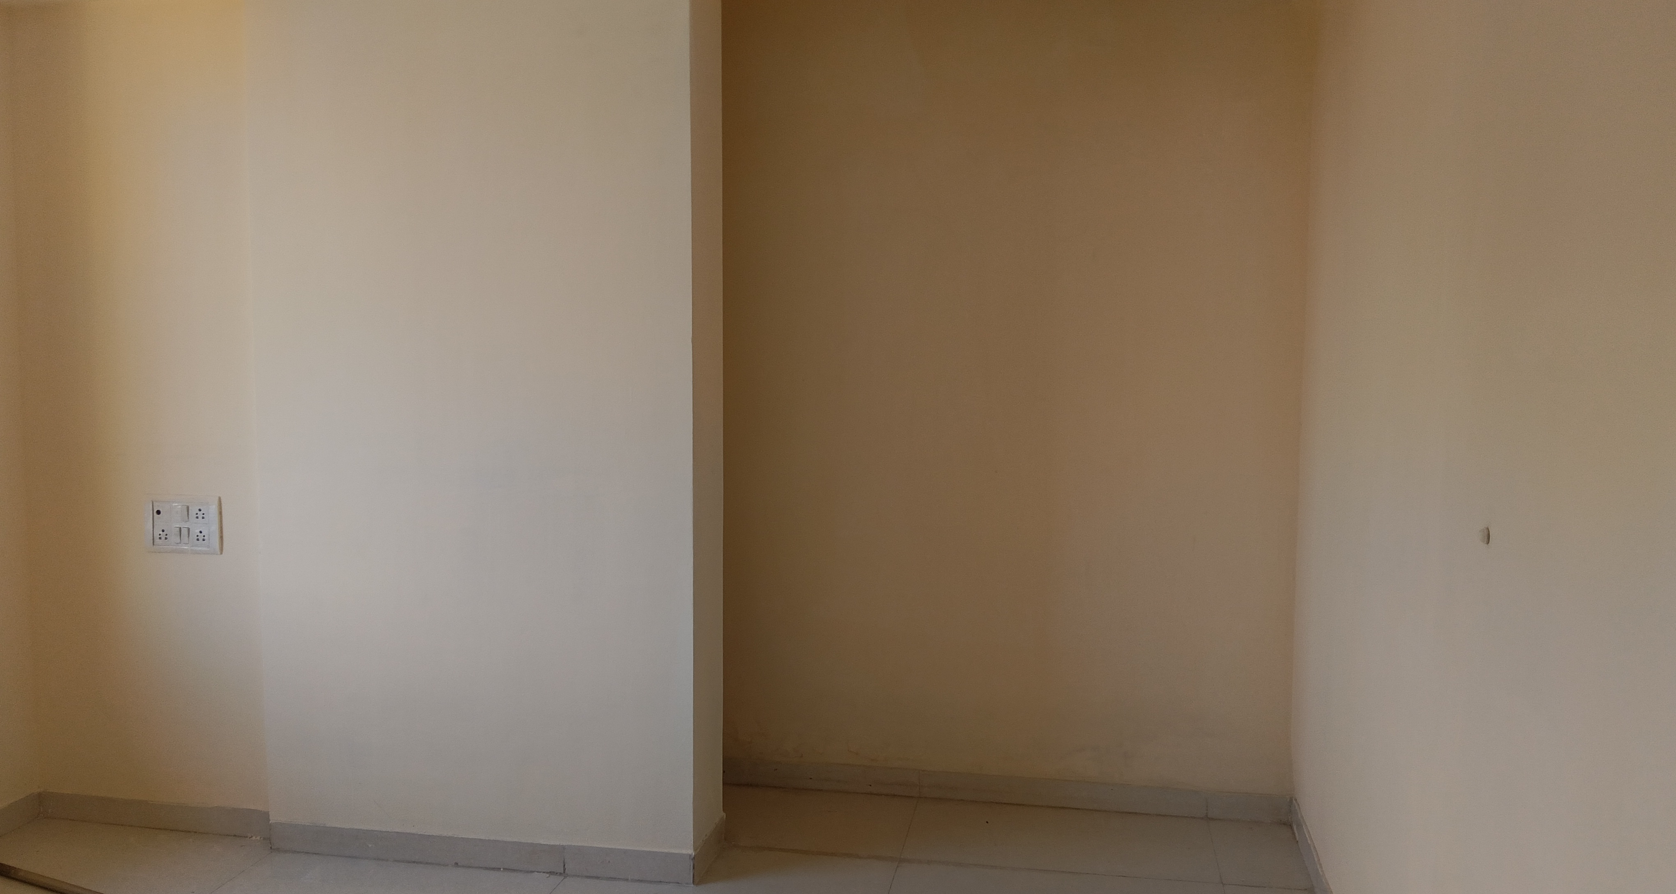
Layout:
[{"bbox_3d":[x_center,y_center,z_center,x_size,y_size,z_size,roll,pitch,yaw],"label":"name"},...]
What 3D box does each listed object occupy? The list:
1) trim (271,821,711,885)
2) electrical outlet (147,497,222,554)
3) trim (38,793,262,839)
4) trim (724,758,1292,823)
[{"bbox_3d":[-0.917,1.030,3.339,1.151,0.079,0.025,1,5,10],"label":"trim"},{"bbox_3d":[-1.737,0.206,3.482,0.216,0.154,0.018,1,5,10],"label":"electrical outlet"},{"bbox_3d":[-1.870,1.003,3.587,0.707,0.075,0.018,1,5,10],"label":"trim"},{"bbox_3d":[0.466,0.996,3.807,1.635,0.081,0.018,1,5,10],"label":"trim"}]

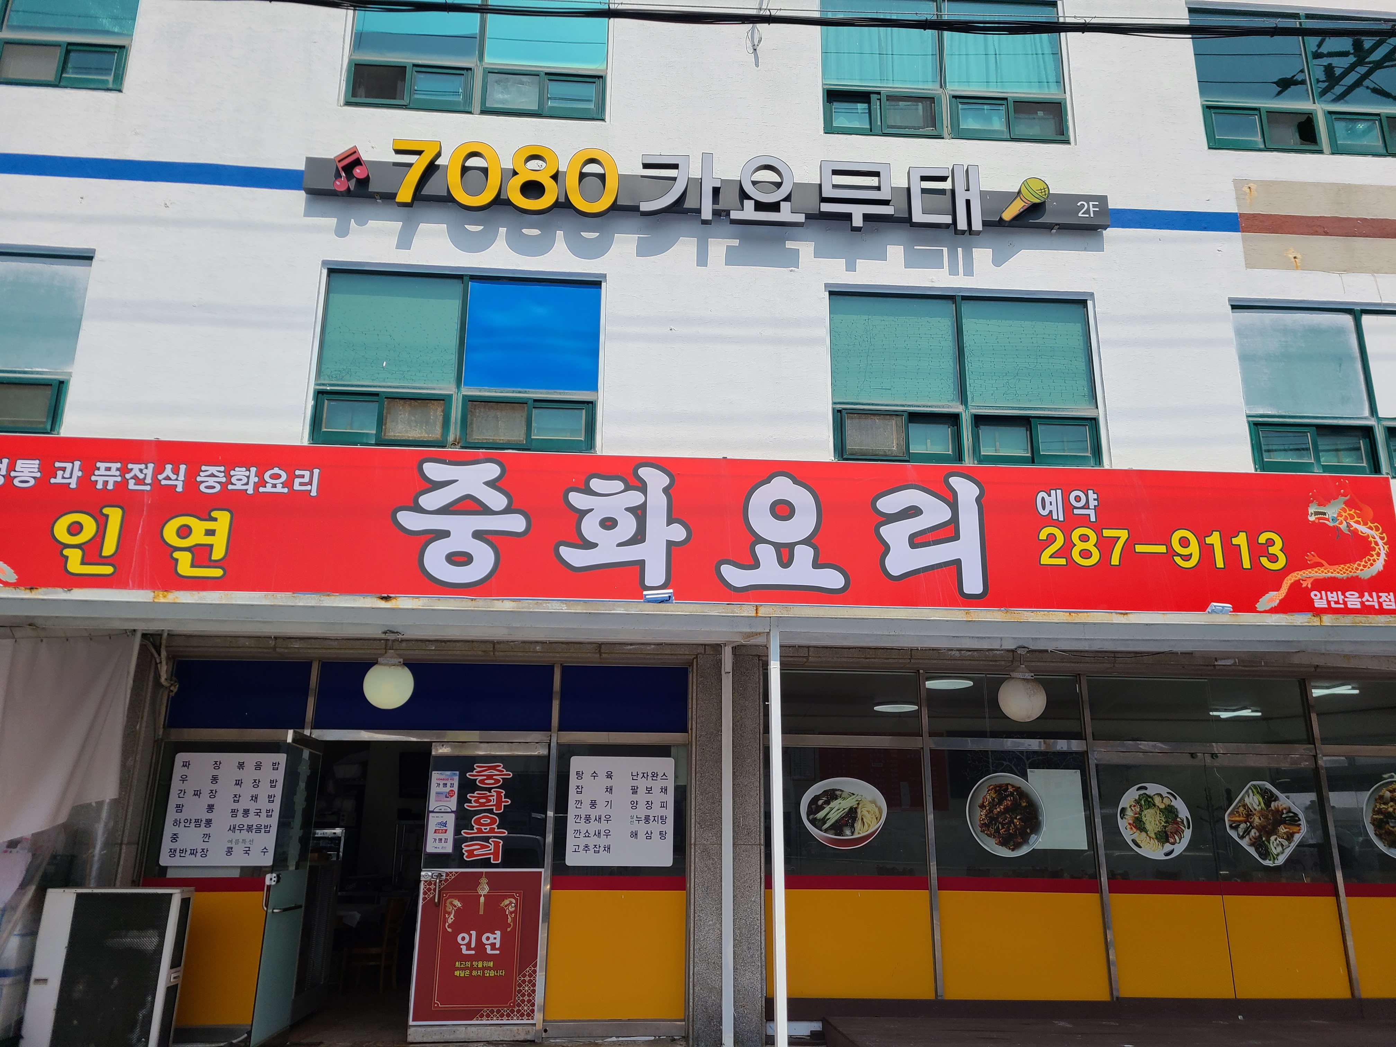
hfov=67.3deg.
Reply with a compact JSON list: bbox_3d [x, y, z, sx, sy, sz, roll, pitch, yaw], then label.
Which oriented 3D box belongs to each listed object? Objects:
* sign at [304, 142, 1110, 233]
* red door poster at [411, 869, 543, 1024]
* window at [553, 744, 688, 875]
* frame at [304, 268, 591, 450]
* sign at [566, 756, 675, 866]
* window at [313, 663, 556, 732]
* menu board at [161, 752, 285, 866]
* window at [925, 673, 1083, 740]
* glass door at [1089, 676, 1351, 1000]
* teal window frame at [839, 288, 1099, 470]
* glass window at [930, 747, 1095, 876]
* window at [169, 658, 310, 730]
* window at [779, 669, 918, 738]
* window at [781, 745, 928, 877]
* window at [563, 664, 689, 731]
[{"bbox_3d":[0.176,-2.808,8.917,6.862,0.618,0.170,1,-16,-4],"label":"sign"},{"bbox_3d":[-1.560,2.999,7.462,0.865,1.026,0.030,1,-16,-4],"label":"red door poster"},{"bbox_3d":[-0.568,2.129,7.801,0.976,0.946,0.050,1,-16,-4],"label":"window"},{"bbox_3d":[-2.078,-1.428,9.181,2.418,1.645,0.100,2,-17,-4],"label":"frame"},{"bbox_3d":[-0.566,2.138,7.788,0.778,0.777,0.030,1,-16,-4],"label":"sign"},{"bbox_3d":[-2.080,1.385,8.345,1.849,0.534,0.060,2,-17,-4],"label":"window"},{"bbox_3d":[-3.413,2.065,7.582,0.768,0.778,0.030,1,-16,-4],"label":"menu board"},{"bbox_3d":[2.394,1.441,8.233,1.237,0.503,0.050,1,-16,-4],"label":"window"},{"bbox_3d":[4.169,2.490,8.480,1.878,2.485,0.080,2,-17,-4],"label":"glass door"},{"bbox_3d":[2.408,-1.309,9.479,2.425,1.645,0.100,2,-17,-4],"label":"teal window frame"},{"bbox_3d":[2.398,2.215,8.012,1.277,0.957,0.050,1,-16,-4],"label":"glass window"},{"bbox_3d":[-3.591,1.348,8.244,1.062,0.533,0.060,2,-17,-4],"label":"window"},{"bbox_3d":[1.196,1.474,8.562,1.252,0.523,0.060,2,-17,-4],"label":"window"},{"bbox_3d":[1.189,2.281,8.321,1.248,0.984,0.060,2,-17,-4],"label":"window"},{"bbox_3d":[-0.591,1.417,8.446,1.030,0.534,0.060,2,-17,-4],"label":"window"}]

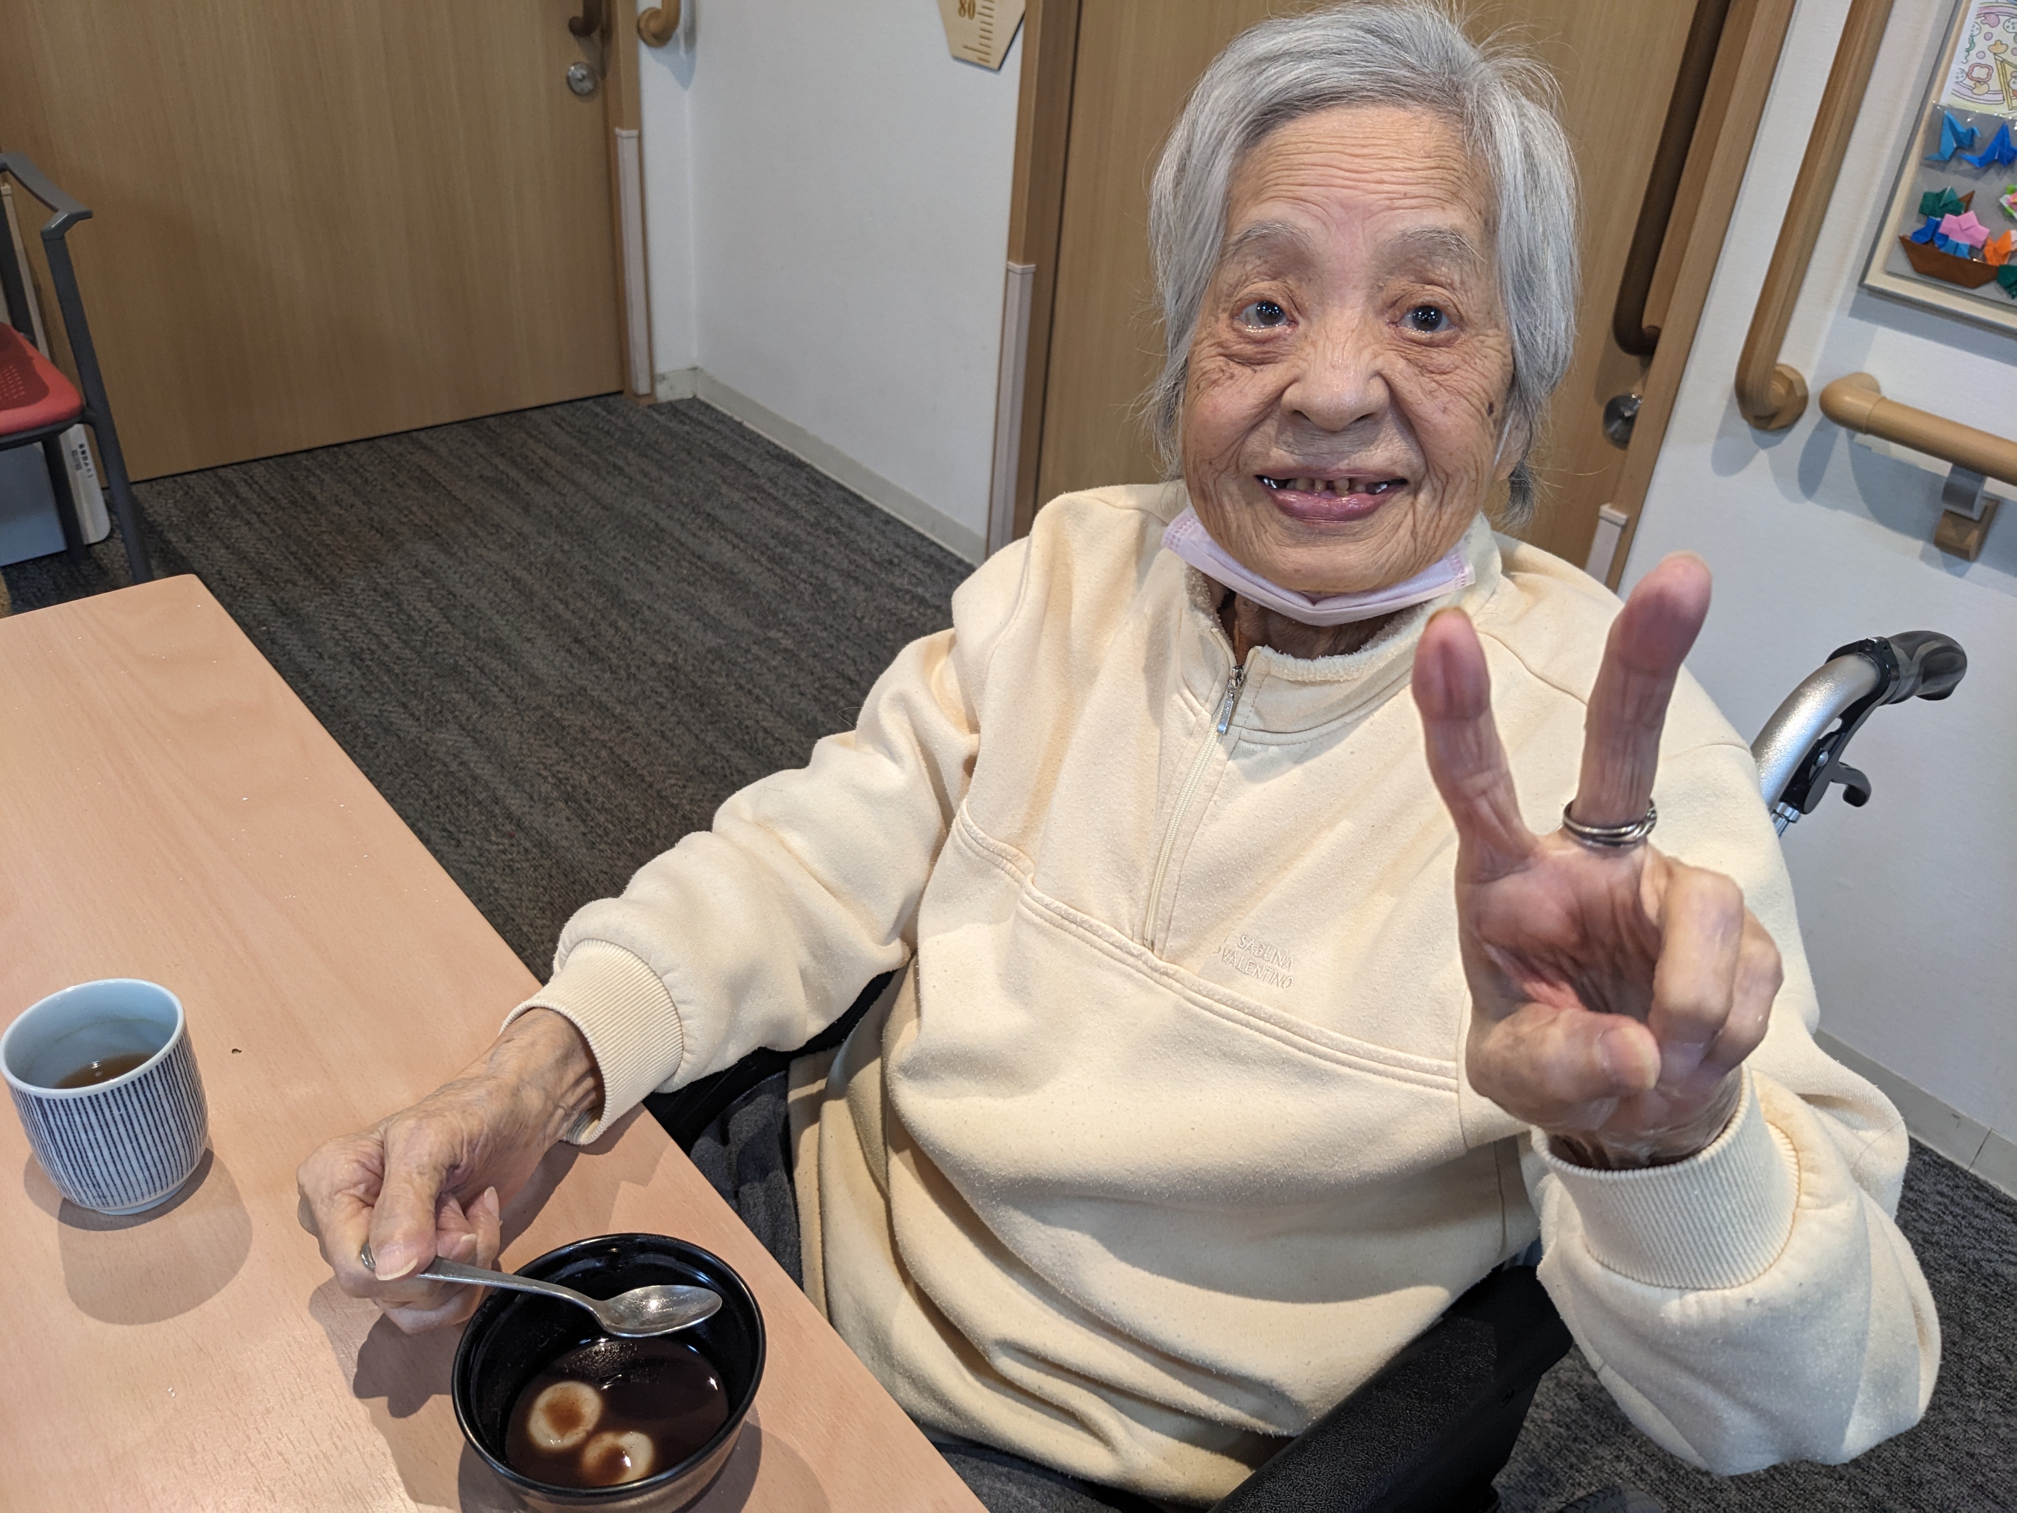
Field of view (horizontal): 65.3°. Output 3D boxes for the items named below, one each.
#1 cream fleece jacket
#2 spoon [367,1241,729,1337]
[{"bbox_3d":[0.123,0.149,0.760,0.575,0.430,0.450,23,36,28],"label":"cream fleece jacket"},{"bbox_3d":[-0.178,0.202,0.598,0.141,0.020,0.029,7,31,3],"label":"spoon"}]

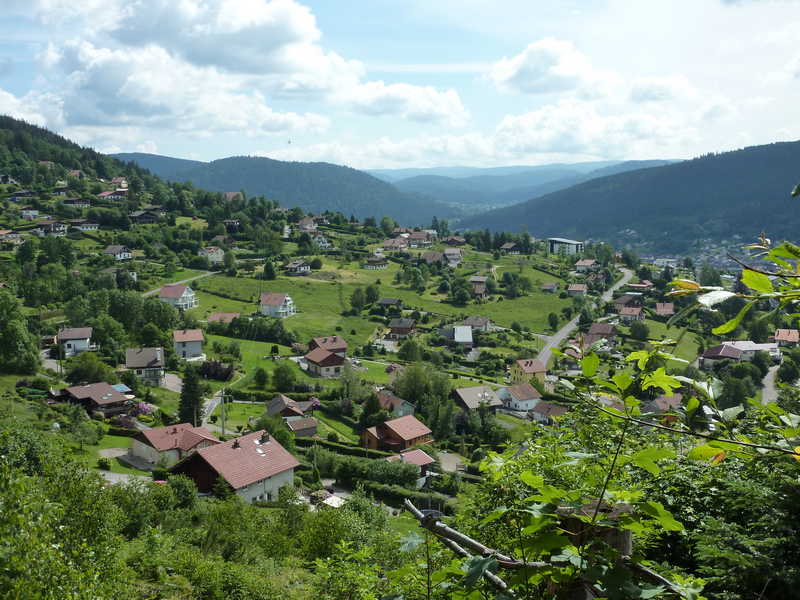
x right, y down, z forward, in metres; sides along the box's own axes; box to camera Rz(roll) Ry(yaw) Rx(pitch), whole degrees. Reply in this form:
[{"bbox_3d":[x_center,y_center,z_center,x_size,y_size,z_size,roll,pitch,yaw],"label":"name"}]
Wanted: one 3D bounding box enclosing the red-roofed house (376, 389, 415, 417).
[{"bbox_3d":[-1.377,30.338,272.000,8.200,6.100,10.600,-5,9,-32],"label":"red-roofed house"}]

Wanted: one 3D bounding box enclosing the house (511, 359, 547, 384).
[{"bbox_3d":[48.090,28.020,350.000,9.900,10.200,10.600,-3,8,-22],"label":"house"}]

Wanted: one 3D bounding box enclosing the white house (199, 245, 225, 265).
[{"bbox_3d":[-92.830,-22.040,455.000,9.440,8.120,9.440,-5,8,-35],"label":"white house"}]

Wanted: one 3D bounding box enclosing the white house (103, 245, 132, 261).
[{"bbox_3d":[-146.707,-24.470,480.000,12.000,7.300,10.000,3,8,25],"label":"white house"}]

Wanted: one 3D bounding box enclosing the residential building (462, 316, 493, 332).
[{"bbox_3d":[38.040,11.870,448.000,10.800,6.400,9.500,3,8,22],"label":"residential building"}]

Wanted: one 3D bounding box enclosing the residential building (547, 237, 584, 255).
[{"bbox_3d":[144.480,-45.500,805.890,11.000,14.000,34.000,-5,9,-35],"label":"residential building"}]

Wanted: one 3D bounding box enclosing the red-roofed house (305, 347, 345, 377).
[{"bbox_3d":[-25.874,20.596,316.000,10.000,7.000,11.600,-4,9,-30],"label":"red-roofed house"}]

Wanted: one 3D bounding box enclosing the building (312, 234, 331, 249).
[{"bbox_3d":[-46.800,-33.300,534.300,10.300,7.900,10.300,-4,8,-28],"label":"building"}]

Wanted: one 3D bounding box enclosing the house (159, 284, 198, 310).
[{"bbox_3d":[-83.870,-0.950,350.000,11.000,8.400,9.200,2,7,16],"label":"house"}]

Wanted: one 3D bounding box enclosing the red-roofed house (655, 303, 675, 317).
[{"bbox_3d":[153.092,5.923,535.000,9.800,7.500,9.500,2,8,16],"label":"red-roofed house"}]

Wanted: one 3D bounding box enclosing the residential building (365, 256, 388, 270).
[{"bbox_3d":[-12.260,-19.160,480.000,12.190,6.820,9.750,0,7,-3],"label":"residential building"}]

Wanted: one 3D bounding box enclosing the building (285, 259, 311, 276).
[{"bbox_3d":[-48.810,-15.640,440.000,9.140,7.810,8.220,6,9,40],"label":"building"}]

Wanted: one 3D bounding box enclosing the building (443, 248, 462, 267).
[{"bbox_3d":[32.117,-26.089,565.000,10.200,9.300,8.500,3,8,20],"label":"building"}]

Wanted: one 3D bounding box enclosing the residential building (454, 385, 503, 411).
[{"bbox_3d":[20.650,28.050,258.000,10.800,7.400,12.500,-4,8,-28],"label":"residential building"}]

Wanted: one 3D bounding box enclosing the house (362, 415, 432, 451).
[{"bbox_3d":[-0.618,30.134,210.000,13.200,6.300,9.000,7,10,44],"label":"house"}]

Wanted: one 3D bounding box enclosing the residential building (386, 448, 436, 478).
[{"bbox_3d":[0.450,27.600,151.000,8.000,5.300,7.500,-7,11,-45],"label":"residential building"}]

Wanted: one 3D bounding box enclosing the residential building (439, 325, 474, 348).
[{"bbox_3d":[21.000,13.190,345.000,12.790,8.180,10.240,0,7,0],"label":"residential building"}]

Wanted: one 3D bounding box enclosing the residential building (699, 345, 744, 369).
[{"bbox_3d":[127.990,22.290,368.000,14.200,6.300,9.500,3,8,22],"label":"residential building"}]

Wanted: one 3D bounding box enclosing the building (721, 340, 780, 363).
[{"bbox_3d":[143.000,20.490,375.000,18.500,5.500,13.000,-2,8,-18],"label":"building"}]

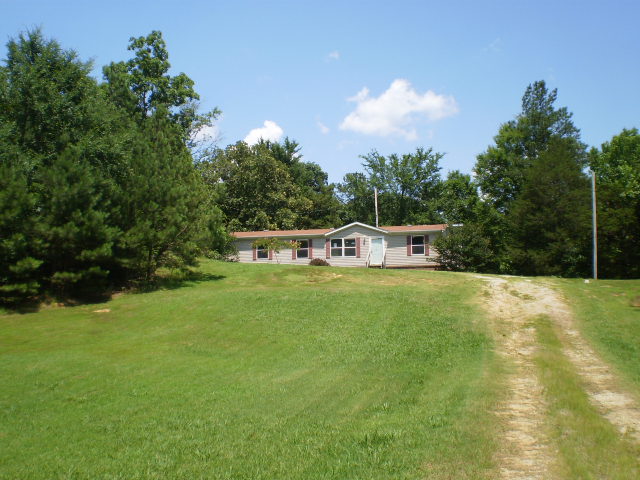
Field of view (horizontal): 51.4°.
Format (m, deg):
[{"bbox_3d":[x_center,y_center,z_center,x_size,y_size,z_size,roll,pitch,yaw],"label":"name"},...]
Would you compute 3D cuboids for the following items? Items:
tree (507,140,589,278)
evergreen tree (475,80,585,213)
[{"bbox_3d":[16.822,-2.466,49.000,6.200,10.200,6.000,-1,-3,0],"label":"tree"},{"bbox_3d":[17.710,-5.343,56.000,8.500,16.200,8.000,-1,-3,0],"label":"evergreen tree"}]

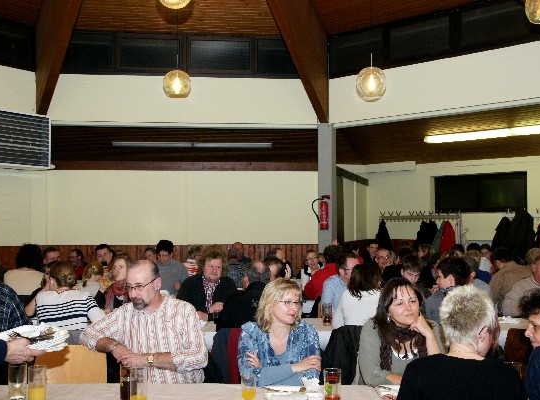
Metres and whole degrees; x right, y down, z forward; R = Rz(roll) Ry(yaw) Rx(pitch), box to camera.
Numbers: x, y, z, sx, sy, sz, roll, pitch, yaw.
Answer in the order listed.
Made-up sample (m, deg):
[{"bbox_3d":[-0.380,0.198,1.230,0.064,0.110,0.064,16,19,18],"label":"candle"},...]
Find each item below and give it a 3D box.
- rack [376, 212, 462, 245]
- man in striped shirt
[{"bbox_3d":[3.030,1.100,12.247,1.820,1.720,0.420,-2,-3,41],"label":"rack"},{"bbox_3d":[-0.618,0.954,2.896,0.650,1.310,0.780,-1,-2,22],"label":"man in striped shirt"}]

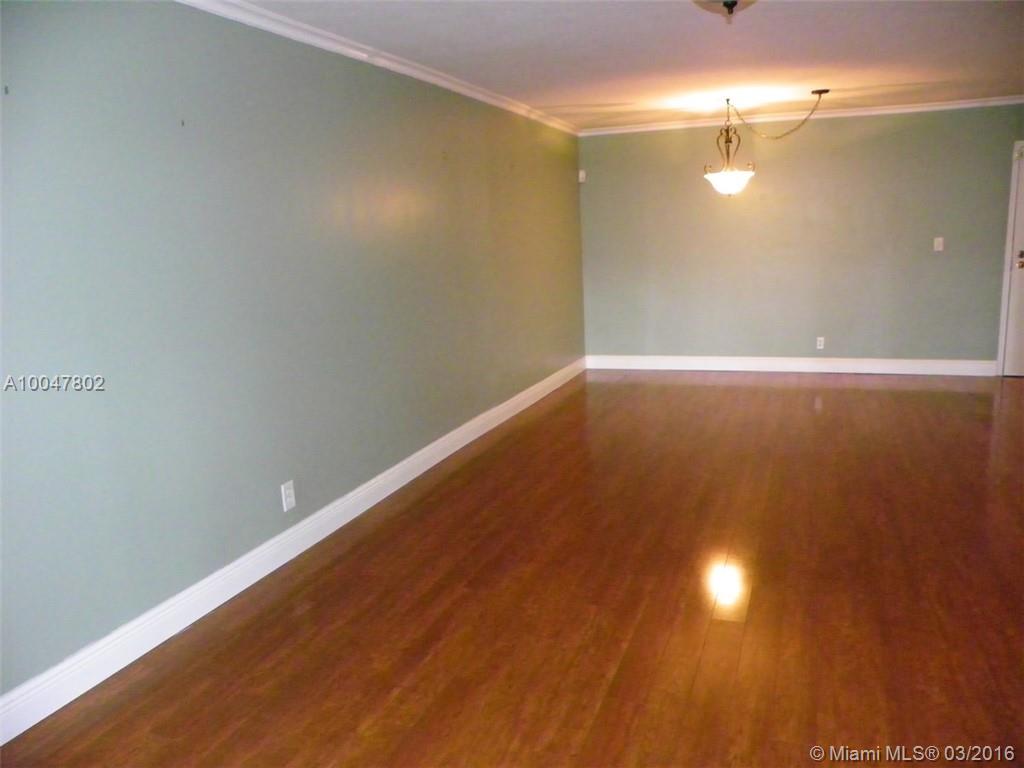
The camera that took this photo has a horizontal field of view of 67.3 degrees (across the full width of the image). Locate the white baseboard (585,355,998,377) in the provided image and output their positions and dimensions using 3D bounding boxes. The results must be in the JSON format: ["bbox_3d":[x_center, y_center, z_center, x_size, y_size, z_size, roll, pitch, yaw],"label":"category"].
[{"bbox_3d":[2.523,-0.181,7.433,3.745,0.148,0.020,2,12,21],"label":"white baseboard"}]

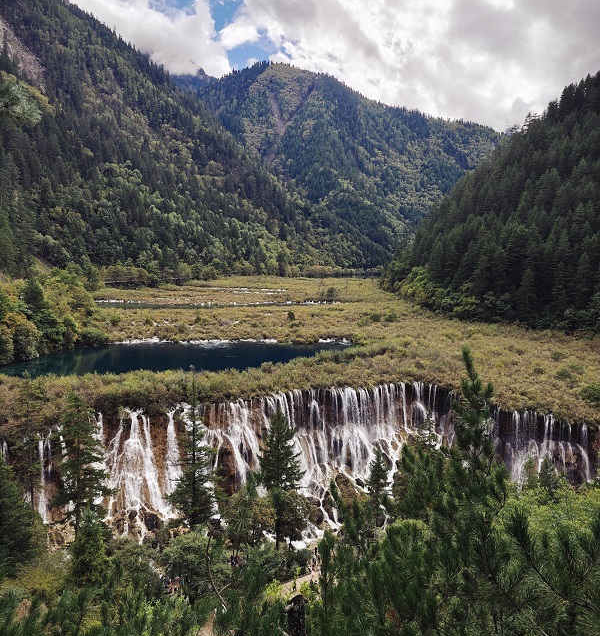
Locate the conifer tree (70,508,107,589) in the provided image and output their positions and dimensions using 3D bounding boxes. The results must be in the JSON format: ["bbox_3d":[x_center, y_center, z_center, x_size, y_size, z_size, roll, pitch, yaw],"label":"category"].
[{"bbox_3d":[-33.100,36.140,83.190,5.690,13.940,5.690,0,7,0],"label":"conifer tree"}]

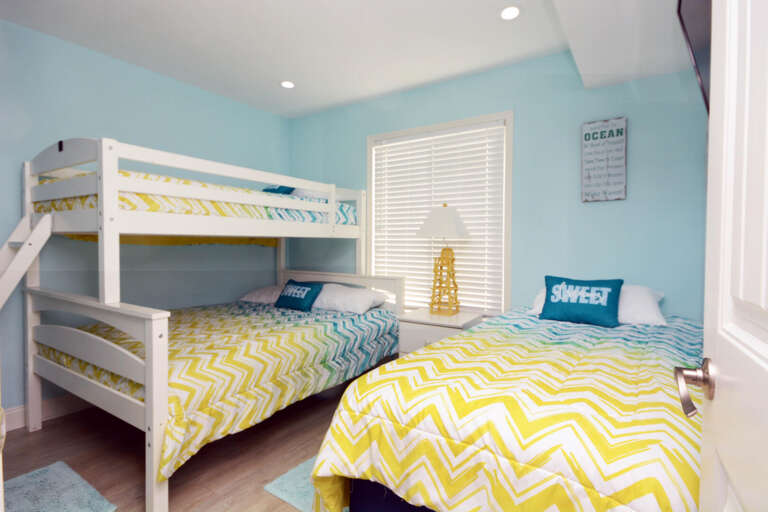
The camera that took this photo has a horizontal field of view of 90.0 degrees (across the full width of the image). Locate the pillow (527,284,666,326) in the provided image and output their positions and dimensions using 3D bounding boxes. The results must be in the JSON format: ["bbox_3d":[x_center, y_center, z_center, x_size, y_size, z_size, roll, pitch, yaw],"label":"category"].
[{"bbox_3d":[1.316,0.281,2.413,0.735,0.210,0.330,2,2,32],"label":"pillow"}]

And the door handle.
[{"bbox_3d":[0.502,0.207,0.623,0.052,0.074,0.140,2,2,32],"label":"door handle"}]

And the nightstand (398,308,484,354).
[{"bbox_3d":[0.413,0.759,2.800,0.498,0.623,0.455,2,2,32],"label":"nightstand"}]

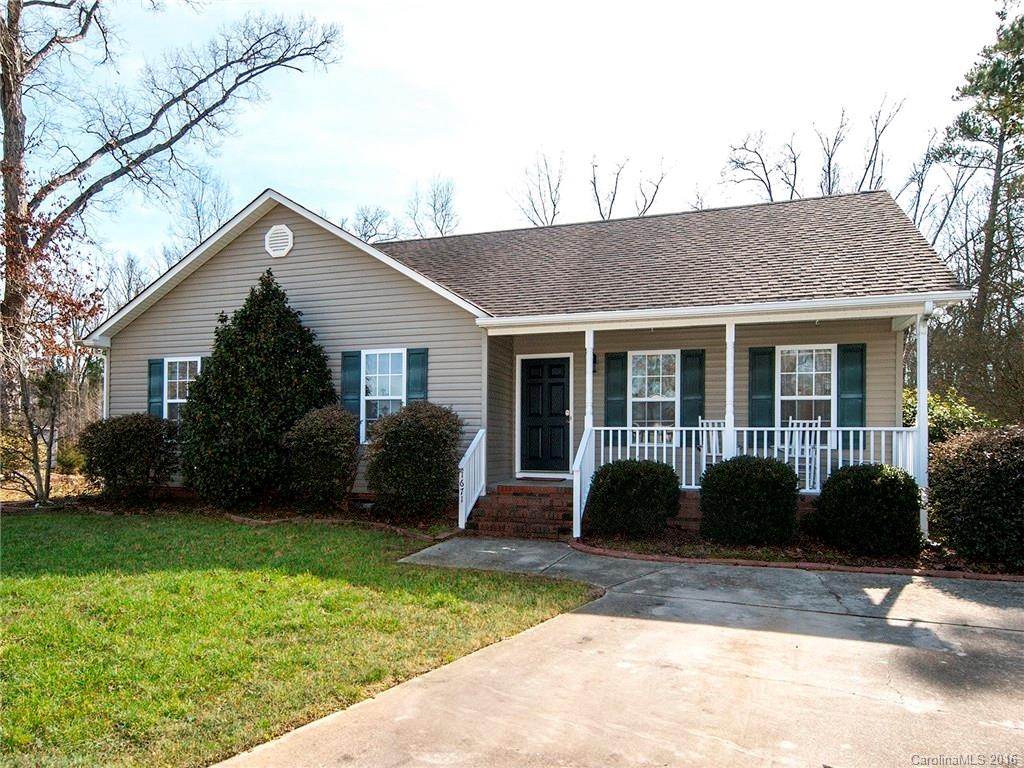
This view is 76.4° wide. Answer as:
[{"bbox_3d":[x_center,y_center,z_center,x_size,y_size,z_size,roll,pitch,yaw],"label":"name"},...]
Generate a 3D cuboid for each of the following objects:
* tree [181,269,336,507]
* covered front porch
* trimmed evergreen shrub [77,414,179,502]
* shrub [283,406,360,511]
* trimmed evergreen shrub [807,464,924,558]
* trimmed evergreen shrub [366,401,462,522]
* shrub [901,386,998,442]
[{"bbox_3d":[-4.352,0.072,11.269,2.665,4.092,2.265,-1,-2,20],"label":"tree"},{"bbox_3d":[2.611,0.572,9.805,6.500,3.200,2.250,-1,-2,20],"label":"covered front porch"},{"bbox_3d":[-7.306,1.381,12.443,1.793,1.592,1.524,-1,-2,20],"label":"trimmed evergreen shrub"},{"bbox_3d":[-3.181,1.237,10.909,1.251,1.718,1.251,-1,-2,20],"label":"shrub"},{"bbox_3d":[4.358,1.513,8.075,1.234,1.014,1.234,-1,-2,20],"label":"trimmed evergreen shrub"},{"bbox_3d":[-1.530,1.185,10.263,1.492,1.847,1.492,0,-2,0],"label":"trimmed evergreen shrub"},{"bbox_3d":[8.041,1.097,12.242,1.756,2.095,1.756,-1,-2,20],"label":"shrub"}]

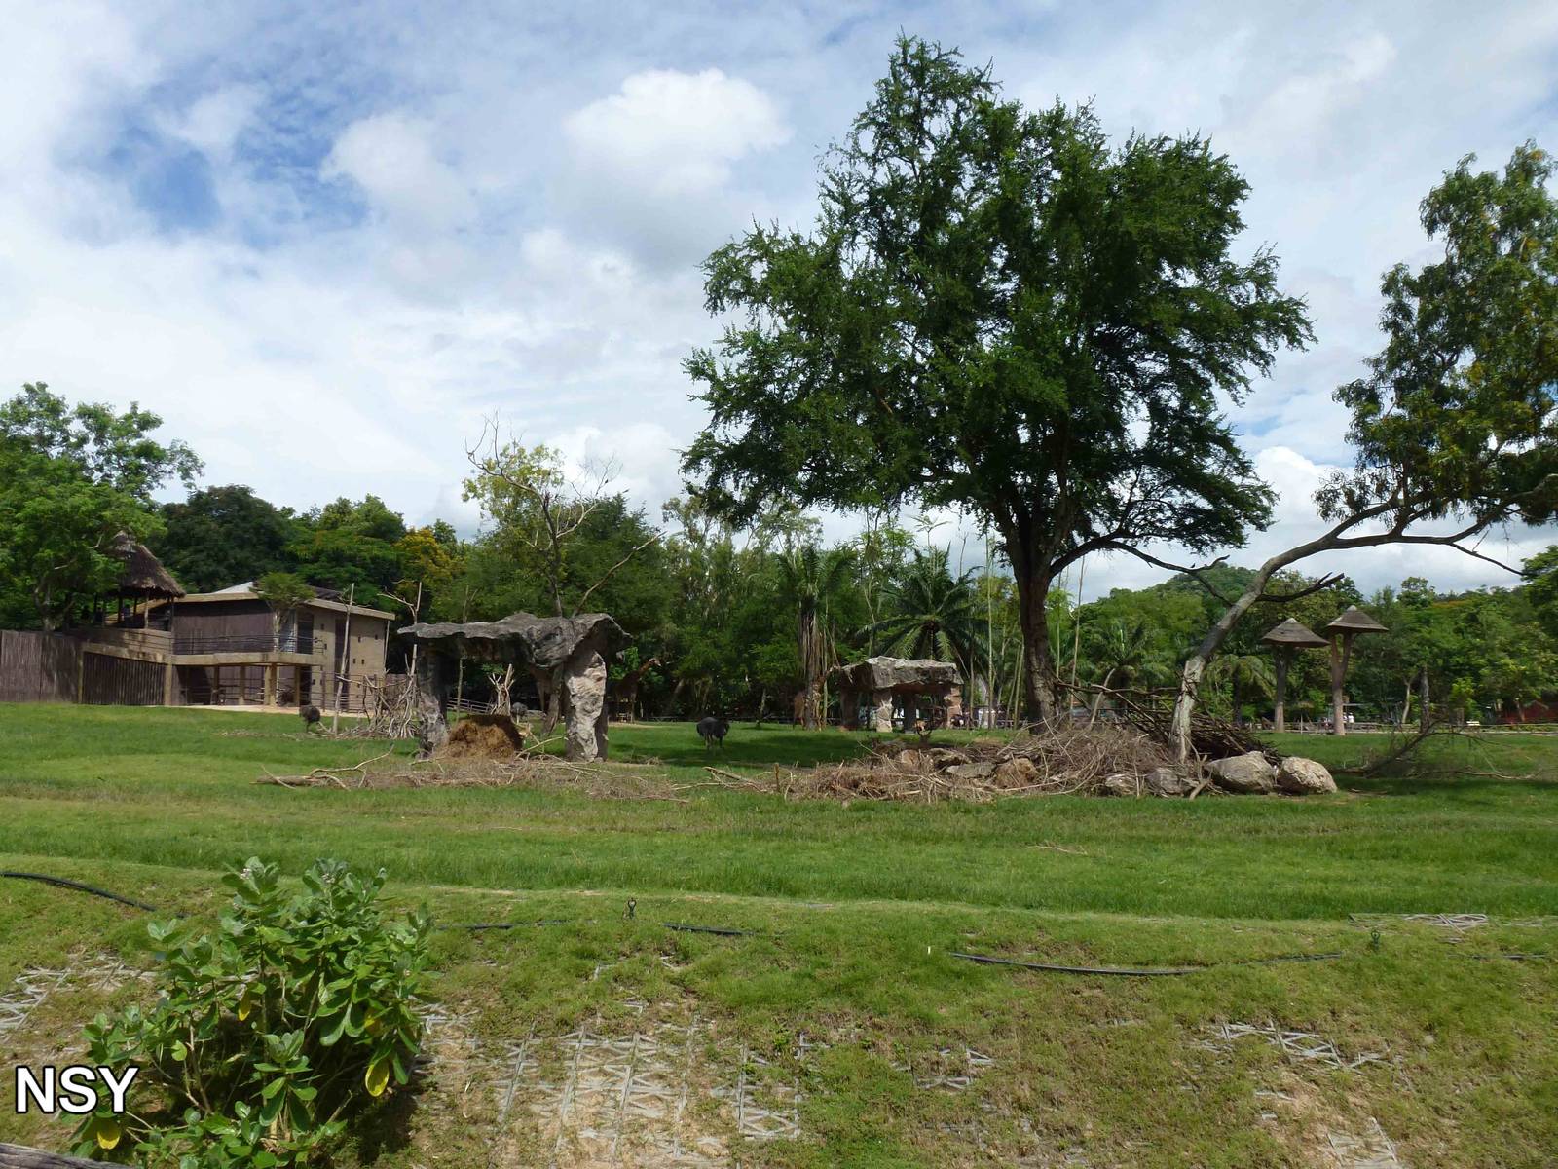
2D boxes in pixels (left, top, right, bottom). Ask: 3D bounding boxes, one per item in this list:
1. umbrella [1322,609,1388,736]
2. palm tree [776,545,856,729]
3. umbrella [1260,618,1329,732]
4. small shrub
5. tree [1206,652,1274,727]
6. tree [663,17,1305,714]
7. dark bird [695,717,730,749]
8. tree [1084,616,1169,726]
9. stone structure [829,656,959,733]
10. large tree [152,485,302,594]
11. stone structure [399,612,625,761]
[{"bbox_3d":[27.685,4.143,52.002,3.100,6.250,3.100,0,-5,0],"label":"umbrella"},{"bbox_3d":[1.993,2.772,58.004,4.313,9.866,4.300,0,-5,0],"label":"palm tree"},{"bbox_3d":[26.515,4.629,55.501,3.500,5.827,3.500,0,-5,0],"label":"umbrella"},{"bbox_3d":[-2.144,1.724,4.401,1.420,1.120,1.250,0,-5,0],"label":"small shrub"},{"bbox_3d":[29.893,6.775,70.001,4.654,4.946,4.600,0,-5,0],"label":"tree"},{"bbox_3d":[8.648,-8.164,43.040,25.001,28.720,22.000,0,-5,0],"label":"tree"},{"bbox_3d":[-2.525,5.704,41.500,1.250,1.252,0.800,-3,-6,30],"label":"dark bird"},{"bbox_3d":[22.597,5.662,70.002,5.679,7.155,5.400,0,-5,0],"label":"tree"},{"bbox_3d":[6.026,5.625,56.001,5.700,3.861,4.000,2,-6,-25],"label":"stone structure"},{"bbox_3d":[-45.837,0.725,90.008,13.000,18.419,12.000,0,-5,0],"label":"large tree"},{"bbox_3d":[-9.007,3.378,36.501,7.300,4.914,4.500,0,-5,0],"label":"stone structure"}]

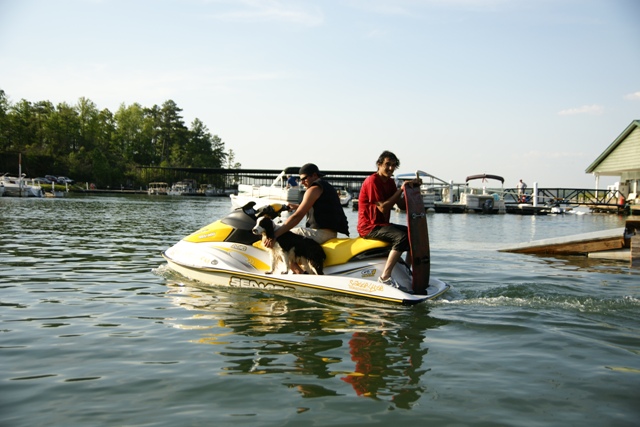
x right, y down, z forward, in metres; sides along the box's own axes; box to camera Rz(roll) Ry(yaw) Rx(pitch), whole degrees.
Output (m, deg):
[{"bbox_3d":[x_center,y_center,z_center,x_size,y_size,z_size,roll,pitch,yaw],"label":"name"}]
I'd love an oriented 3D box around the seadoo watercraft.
[{"bbox_3d":[-0.380,0.420,7.420,3.300,1.060,1.200,4,5,28],"label":"seadoo watercraft"}]

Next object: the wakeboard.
[{"bbox_3d":[0.935,0.205,6.620,0.100,1.150,0.390,-4,-1,29],"label":"wakeboard"}]

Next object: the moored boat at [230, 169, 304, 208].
[{"bbox_3d":[-2.950,-1.540,44.200,2.500,2.650,6.300,-1,2,-39],"label":"moored boat"}]

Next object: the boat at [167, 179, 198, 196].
[{"bbox_3d":[-22.700,-4.150,114.000,2.700,3.100,6.200,2,2,27],"label":"boat"}]

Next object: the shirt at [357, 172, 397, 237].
[{"bbox_3d":[0.565,-0.088,6.920,0.350,0.650,0.470,2,2,31],"label":"shirt"}]

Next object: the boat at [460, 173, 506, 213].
[{"bbox_3d":[10.100,-1.170,43.000,2.450,2.450,6.300,1,2,8],"label":"boat"}]

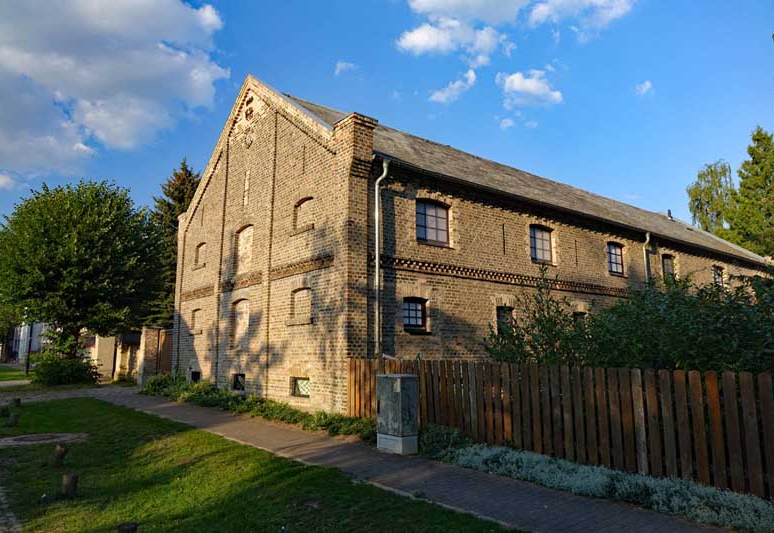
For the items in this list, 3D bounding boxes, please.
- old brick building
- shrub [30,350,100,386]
[{"bbox_3d":[6.559,0.382,24.380,28.000,9.850,11.800,7,-12,-38],"label":"old brick building"},{"bbox_3d":[-13.832,4.372,22.914,2.700,1.430,2.400,5,-11,-30],"label":"shrub"}]

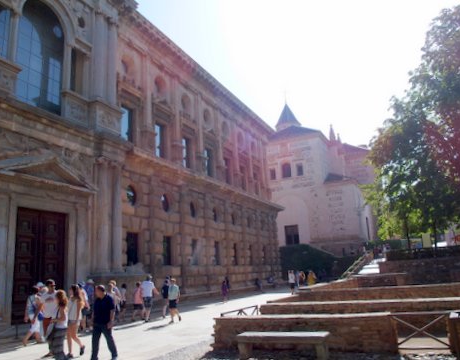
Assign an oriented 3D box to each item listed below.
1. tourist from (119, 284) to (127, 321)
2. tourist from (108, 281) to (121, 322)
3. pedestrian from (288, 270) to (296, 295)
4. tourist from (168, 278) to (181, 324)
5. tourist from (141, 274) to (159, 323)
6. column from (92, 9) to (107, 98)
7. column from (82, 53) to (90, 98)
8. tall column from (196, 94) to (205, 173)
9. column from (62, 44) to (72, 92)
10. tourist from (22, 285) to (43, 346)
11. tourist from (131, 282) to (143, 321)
[{"bbox_3d":[-4.838,5.500,17.477,0.420,1.520,0.450,9,-19,-43],"label":"tourist"},{"bbox_3d":[-4.868,5.159,16.511,0.520,1.700,0.420,-10,-15,24],"label":"tourist"},{"bbox_3d":[4.517,7.438,28.156,0.500,1.700,0.380,-10,-15,24],"label":"pedestrian"},{"bbox_3d":[-2.206,4.746,15.328,0.500,1.666,0.520,-14,-17,34],"label":"tourist"},{"bbox_3d":[-3.352,4.819,15.811,0.620,1.810,0.450,-10,-15,26],"label":"tourist"},{"bbox_3d":[-7.010,-6.850,21.101,0.680,5.210,0.680,-10,-15,24],"label":"column"},{"bbox_3d":[-7.436,-5.417,20.121,0.370,2.507,0.370,-10,-15,24],"label":"column"},{"bbox_3d":[-2.404,-3.724,30.810,0.500,6.406,0.750,-10,-15,24],"label":"tall column"},{"bbox_3d":[-8.400,-5.908,20.140,0.420,2.770,0.420,-10,-15,24],"label":"column"},{"bbox_3d":[-5.736,3.912,11.456,0.650,1.721,0.520,7,-17,-37],"label":"tourist"},{"bbox_3d":[-3.931,5.180,16.562,0.580,1.541,0.500,9,-19,-43],"label":"tourist"}]

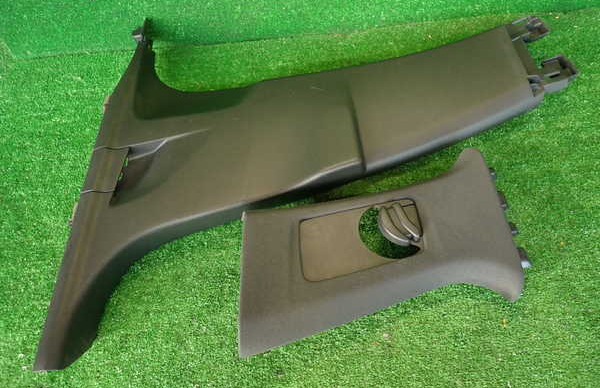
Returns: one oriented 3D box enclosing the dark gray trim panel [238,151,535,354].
[{"bbox_3d":[0.104,0.043,0.557,0.390,0.075,0.230,-10,53,-8],"label":"dark gray trim panel"}]

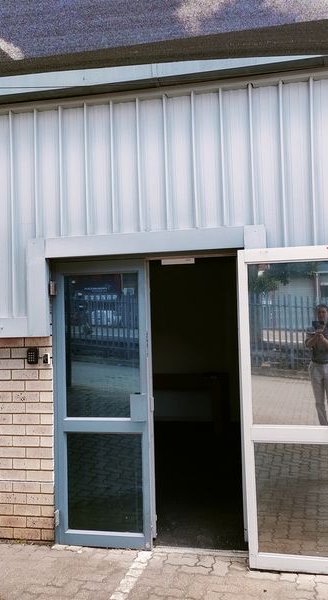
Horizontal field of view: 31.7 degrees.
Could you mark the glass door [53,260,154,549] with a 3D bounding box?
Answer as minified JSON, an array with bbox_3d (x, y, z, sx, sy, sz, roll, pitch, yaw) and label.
[{"bbox_3d":[-0.456,0.760,4.284,0.742,2.100,0.050,-2,-3,13],"label":"glass door"}]

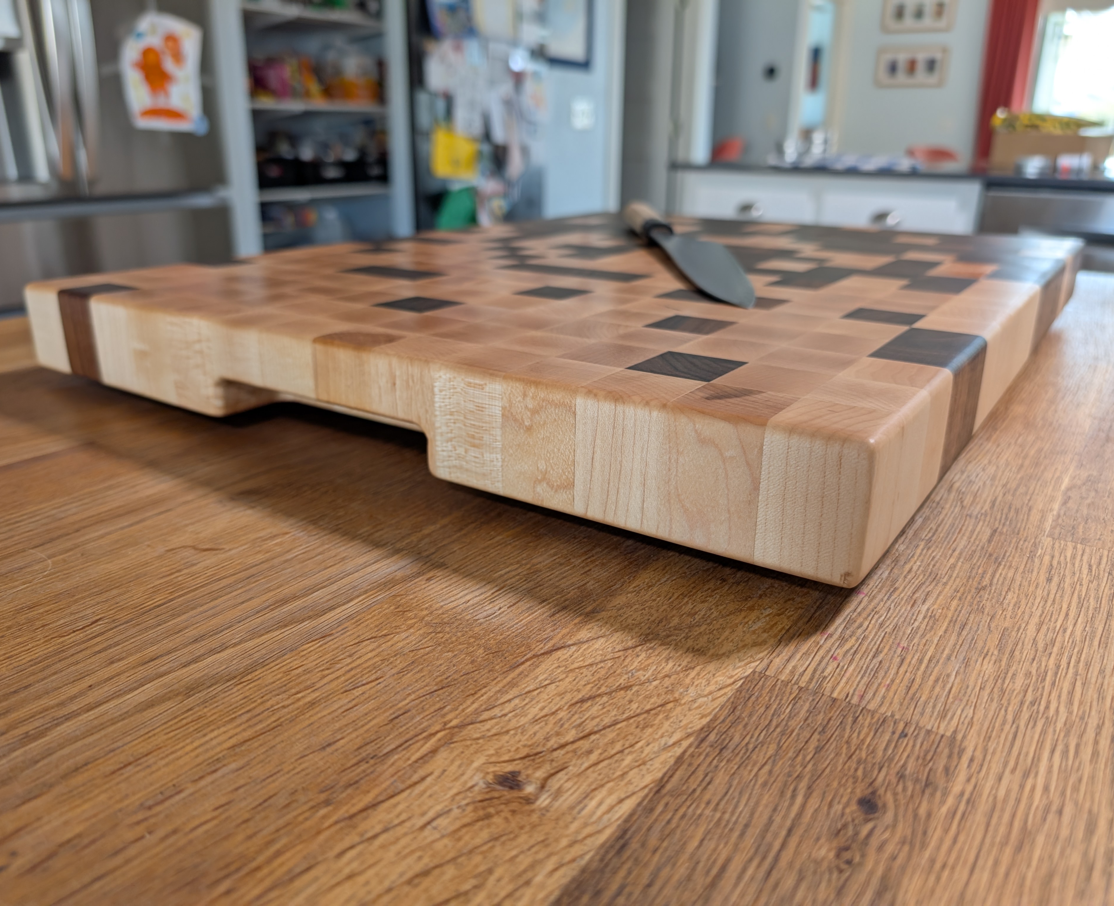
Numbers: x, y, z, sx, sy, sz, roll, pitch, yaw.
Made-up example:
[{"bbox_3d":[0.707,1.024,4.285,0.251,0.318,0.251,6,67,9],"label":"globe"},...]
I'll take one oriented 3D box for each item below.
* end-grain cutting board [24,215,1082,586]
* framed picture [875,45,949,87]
[{"bbox_3d":[0.065,-0.106,0.539,0.422,0.042,0.572,13,24,33],"label":"end-grain cutting board"},{"bbox_3d":[2.309,-2.523,5.450,0.436,0.229,0.025,13,24,33],"label":"framed picture"}]

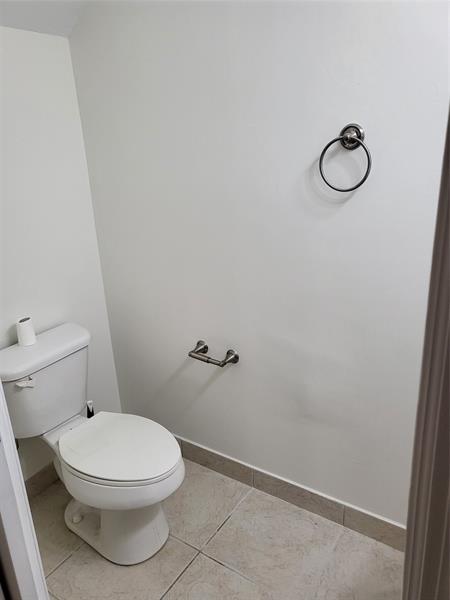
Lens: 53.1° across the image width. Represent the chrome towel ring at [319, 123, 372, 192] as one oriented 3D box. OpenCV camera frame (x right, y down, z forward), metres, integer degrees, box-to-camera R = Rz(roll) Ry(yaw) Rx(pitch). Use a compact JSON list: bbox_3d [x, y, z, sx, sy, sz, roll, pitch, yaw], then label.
[{"bbox_3d":[0.360,-0.416,1.324,0.156,0.190,0.067,9,21,34],"label":"chrome towel ring"}]

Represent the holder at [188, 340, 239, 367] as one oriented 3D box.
[{"bbox_3d":[-0.053,0.232,1.846,0.213,0.063,0.087,9,21,34],"label":"holder"}]

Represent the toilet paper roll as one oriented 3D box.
[{"bbox_3d":[-0.810,0.129,1.833,0.064,0.102,0.064,-3,18,1],"label":"toilet paper roll"}]

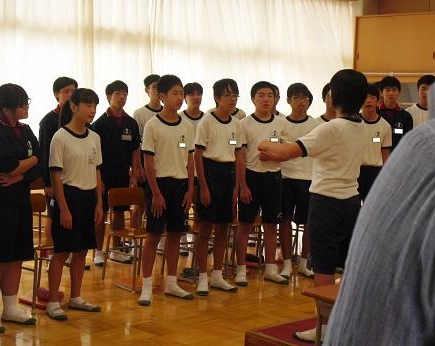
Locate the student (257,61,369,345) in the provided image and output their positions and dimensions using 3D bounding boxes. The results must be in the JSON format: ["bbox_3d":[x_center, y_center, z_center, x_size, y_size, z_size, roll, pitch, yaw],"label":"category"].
[{"bbox_3d":[0.563,0.164,4.956,0.480,1.570,0.560,-3,7,-35],"label":"student"}]

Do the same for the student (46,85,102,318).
[{"bbox_3d":[-1.002,0.197,5.854,0.300,1.570,0.420,6,7,40],"label":"student"}]

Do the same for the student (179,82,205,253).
[{"bbox_3d":[-0.221,-0.055,8.221,0.440,1.650,0.290,-1,6,-24],"label":"student"}]

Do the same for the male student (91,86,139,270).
[{"bbox_3d":[-0.927,-0.010,7.611,0.470,1.650,0.300,-3,7,-36],"label":"male student"}]

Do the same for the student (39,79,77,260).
[{"bbox_3d":[-1.385,-0.024,7.611,0.440,1.660,0.300,-4,7,-42],"label":"student"}]

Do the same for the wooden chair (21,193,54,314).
[{"bbox_3d":[-1.278,0.568,6.195,0.390,0.755,0.480,-3,7,-40],"label":"wooden chair"}]

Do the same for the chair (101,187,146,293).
[{"bbox_3d":[-0.632,0.522,6.816,0.390,0.755,0.480,-3,7,-38],"label":"chair"}]

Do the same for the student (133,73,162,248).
[{"bbox_3d":[-0.599,-0.091,8.258,0.440,1.700,0.300,-2,6,-32],"label":"student"}]

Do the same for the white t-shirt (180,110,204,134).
[{"bbox_3d":[-0.215,-0.333,8.195,0.440,0.590,0.250,-1,6,-24],"label":"white t-shirt"}]

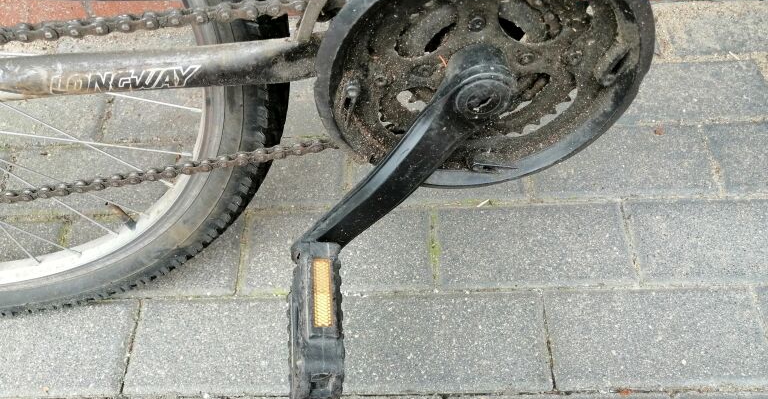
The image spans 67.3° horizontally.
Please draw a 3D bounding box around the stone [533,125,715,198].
[{"bbox_3d":[0.261,-0.025,0.669,0.197,0.066,0.097,-2,58,3],"label":"stone"}]

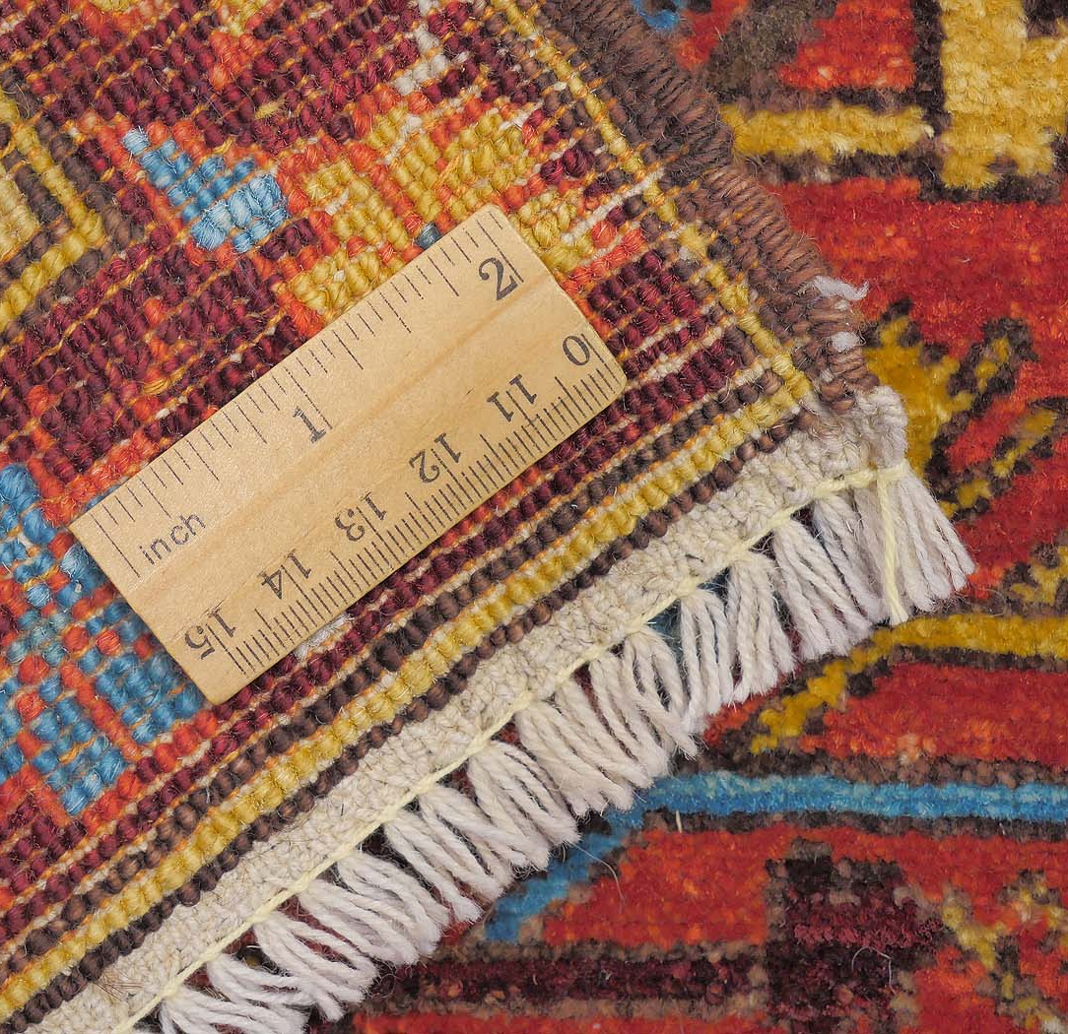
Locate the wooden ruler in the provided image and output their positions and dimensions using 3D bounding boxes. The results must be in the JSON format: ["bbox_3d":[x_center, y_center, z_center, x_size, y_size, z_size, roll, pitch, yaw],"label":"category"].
[{"bbox_3d":[-0.019,-0.007,0.294,0.056,0.003,0.024,-37,90,0],"label":"wooden ruler"}]

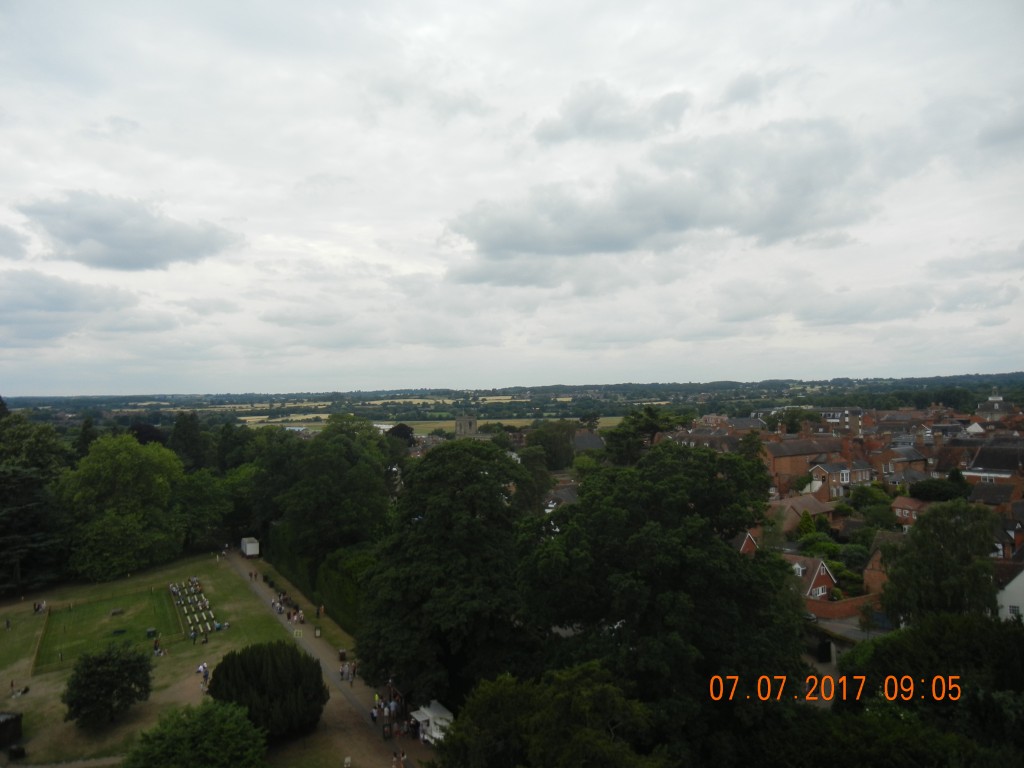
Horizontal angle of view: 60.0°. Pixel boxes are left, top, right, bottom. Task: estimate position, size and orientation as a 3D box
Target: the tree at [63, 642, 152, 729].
[{"bbox_3d":[-41.780,30.780,91.980,9.230,7.550,9.000,-1,0,-25],"label":"tree"}]

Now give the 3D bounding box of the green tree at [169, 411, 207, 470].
[{"bbox_3d":[-90.960,21.920,249.910,11.270,28.350,11.000,-1,0,-20],"label":"green tree"}]

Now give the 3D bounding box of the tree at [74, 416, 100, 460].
[{"bbox_3d":[-128.680,23.430,269.920,7.610,26.480,7.500,-1,0,-26],"label":"tree"}]

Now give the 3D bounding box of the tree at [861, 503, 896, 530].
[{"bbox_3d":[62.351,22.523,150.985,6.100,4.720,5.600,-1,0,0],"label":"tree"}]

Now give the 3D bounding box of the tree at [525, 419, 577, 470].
[{"bbox_3d":[14.230,24.140,324.930,19.040,22.280,18.000,-1,0,2],"label":"tree"}]

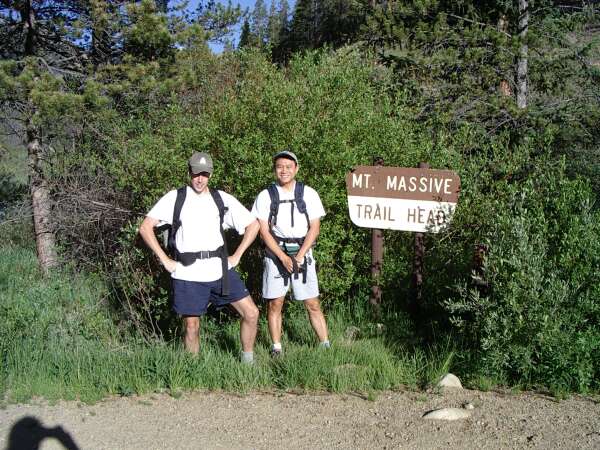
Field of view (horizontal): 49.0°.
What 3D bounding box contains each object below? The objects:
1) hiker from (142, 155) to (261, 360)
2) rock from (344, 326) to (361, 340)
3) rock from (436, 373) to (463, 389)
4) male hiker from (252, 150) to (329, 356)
[{"bbox_3d":[-0.827,0.284,5.420,0.960,1.770,0.500,-1,4,-12],"label":"hiker"},{"bbox_3d":[0.490,1.018,6.150,0.155,0.140,0.150,0,4,0],"label":"rock"},{"bbox_3d":[1.112,1.161,4.900,0.190,0.120,0.150,0,4,0],"label":"rock"},{"bbox_3d":[-0.081,0.251,5.600,0.620,1.750,0.420,0,4,-6],"label":"male hiker"}]

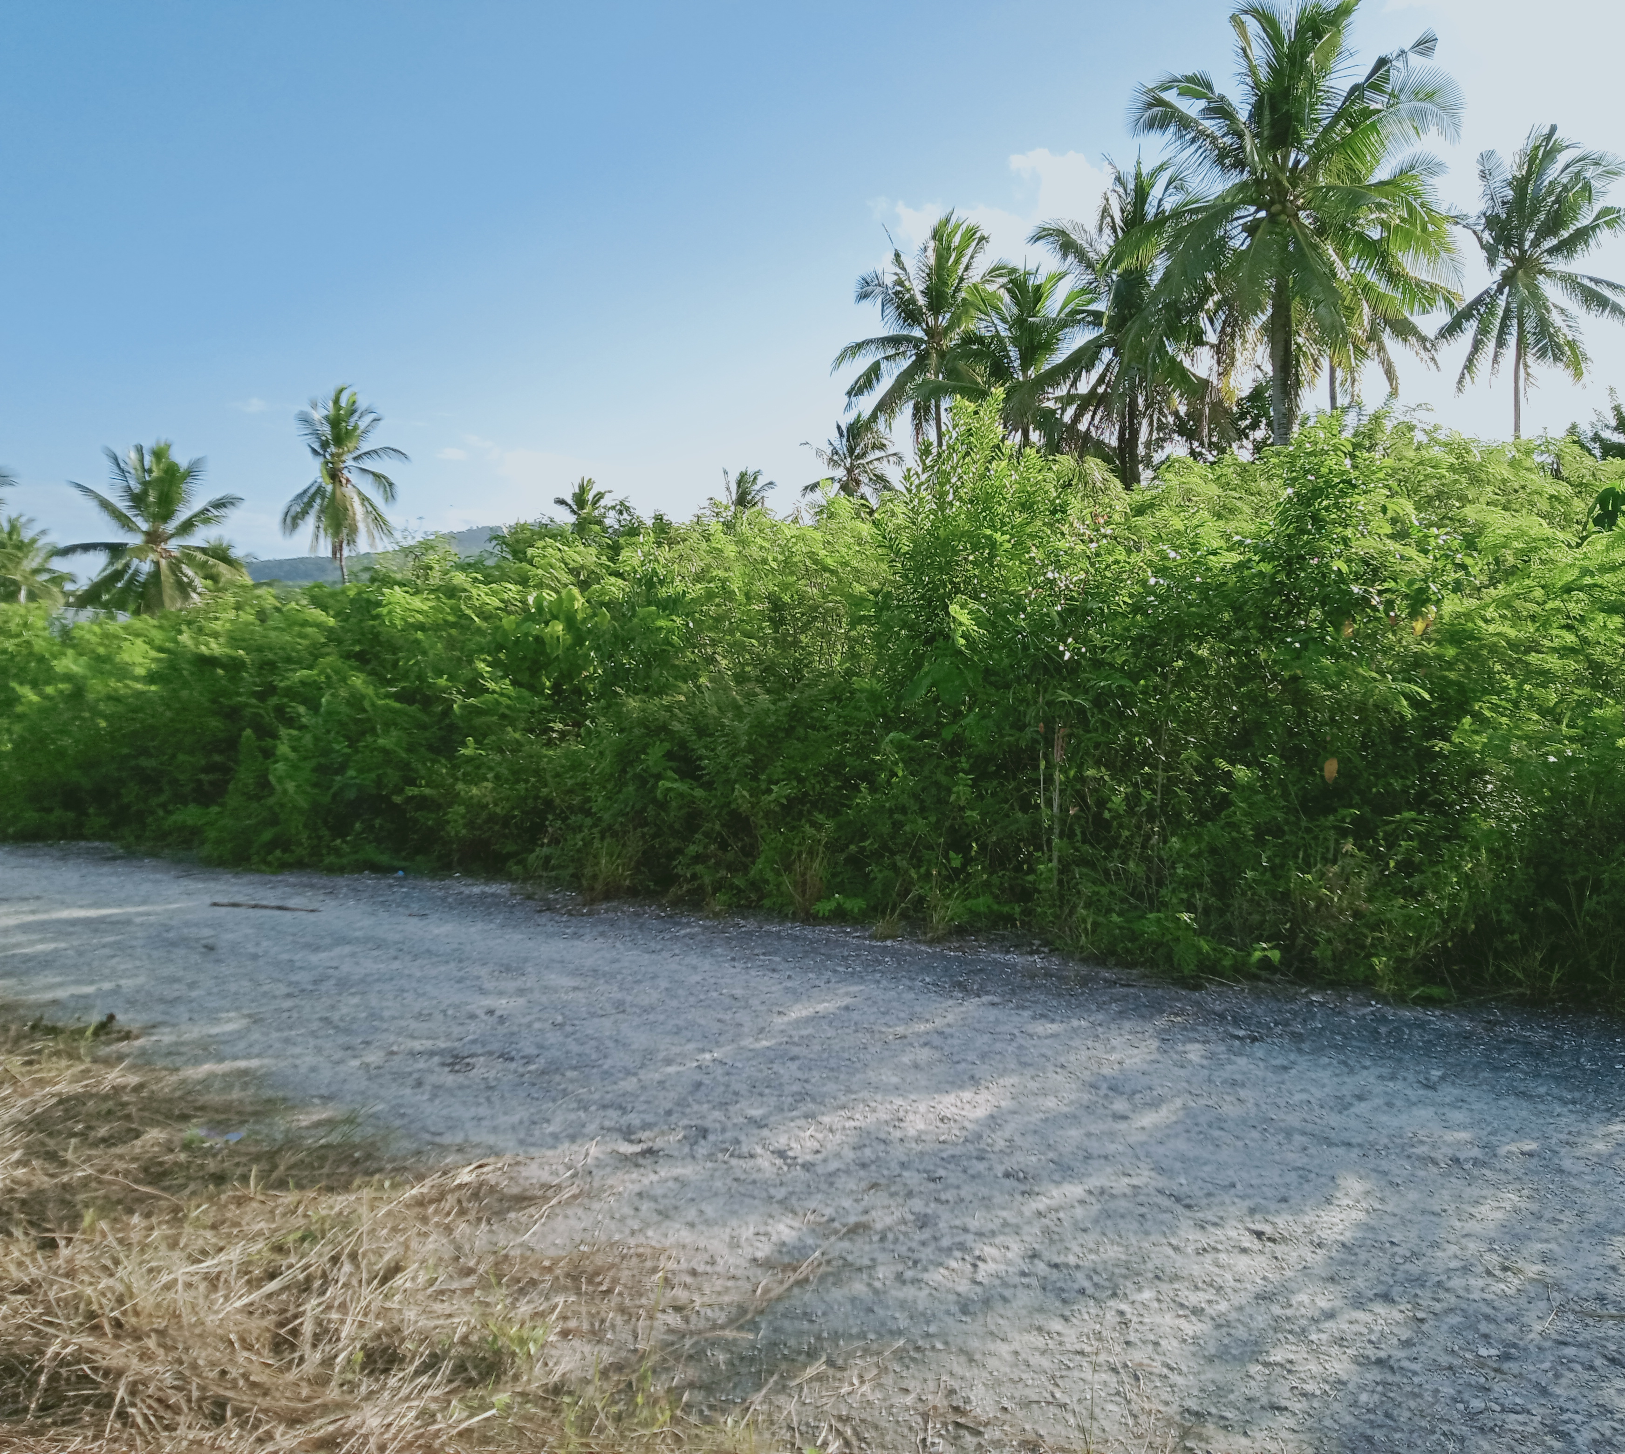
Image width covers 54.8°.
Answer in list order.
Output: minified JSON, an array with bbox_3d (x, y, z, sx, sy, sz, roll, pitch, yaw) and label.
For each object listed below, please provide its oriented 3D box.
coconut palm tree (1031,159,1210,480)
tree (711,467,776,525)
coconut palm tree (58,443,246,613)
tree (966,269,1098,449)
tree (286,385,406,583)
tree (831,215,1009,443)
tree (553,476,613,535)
[{"bbox_3d":[7.652,-6.408,38.103,4.770,14.750,4.770,0,1,0],"label":"coconut palm tree"},{"bbox_3d":[-3.438,-6.437,80.095,4.640,13.630,4.640,0,1,0],"label":"tree"},{"bbox_3d":[-20.189,-3.933,48.067,5.840,9.520,5.840,0,1,0],"label":"coconut palm tree"},{"bbox_3d":[6.332,-6.492,47.103,4.540,14.660,4.540,0,1,0],"label":"tree"},{"bbox_3d":[-18.533,-6.437,62.099,4.790,14.130,4.790,0,1,0],"label":"tree"},{"bbox_3d":[3.291,-7.286,47.114,5.360,16.250,5.360,0,1,0],"label":"tree"},{"bbox_3d":[-12.437,-6.640,85.097,4.270,13.890,4.270,0,1,0],"label":"tree"}]

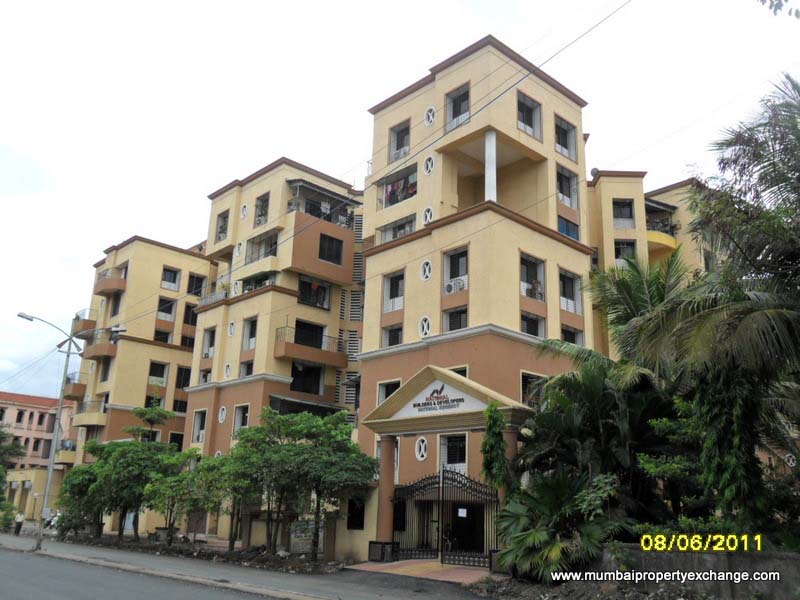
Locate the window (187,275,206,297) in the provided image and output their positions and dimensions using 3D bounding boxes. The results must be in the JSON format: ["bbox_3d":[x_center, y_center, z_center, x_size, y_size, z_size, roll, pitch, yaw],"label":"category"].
[{"bbox_3d":[-19.093,-1.369,69.385,1.750,2.090,0.300,17,-22,-40],"label":"window"}]

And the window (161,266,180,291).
[{"bbox_3d":[-19.963,-1.816,64.286,0.350,2.002,1.731,-13,-22,40],"label":"window"}]

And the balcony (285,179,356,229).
[{"bbox_3d":[-5.479,-6.251,51.085,5.050,2.800,1.900,17,-22,-40],"label":"balcony"}]

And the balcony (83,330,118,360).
[{"bbox_3d":[-26.323,4.151,64.663,1.600,2.100,4.200,17,-23,-40],"label":"balcony"}]

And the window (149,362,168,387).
[{"bbox_3d":[-21.253,6.526,65.189,1.770,2.080,0.300,17,-22,-40],"label":"window"}]

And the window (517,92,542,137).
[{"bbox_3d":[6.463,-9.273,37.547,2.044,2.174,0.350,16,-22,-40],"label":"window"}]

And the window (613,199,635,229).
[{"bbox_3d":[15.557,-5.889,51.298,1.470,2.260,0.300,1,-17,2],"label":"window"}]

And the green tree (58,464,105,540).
[{"bbox_3d":[-20.977,13.139,48.592,2.923,4.823,2.923,8,-18,-21],"label":"green tree"}]

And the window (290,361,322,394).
[{"bbox_3d":[-6.223,5.255,49.315,2.490,1.950,0.300,17,-22,-40],"label":"window"}]

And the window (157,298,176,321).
[{"bbox_3d":[-21.164,0.892,67.079,1.650,2.000,0.300,18,-24,-40],"label":"window"}]

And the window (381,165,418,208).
[{"bbox_3d":[-0.059,-6.198,40.958,0.300,1.800,3.000,17,-22,-40],"label":"window"}]

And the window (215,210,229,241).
[{"bbox_3d":[-12.451,-5.164,52.509,0.350,2.112,1.600,16,-22,-40],"label":"window"}]

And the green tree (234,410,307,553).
[{"bbox_3d":[-6.134,8.524,35.100,3.376,6.557,3.376,4,-17,-9],"label":"green tree"}]

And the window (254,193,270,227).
[{"bbox_3d":[-9.590,-6.309,52.041,0.300,2.300,1.700,18,-24,-40],"label":"window"}]

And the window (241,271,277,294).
[{"bbox_3d":[-9.365,-1.213,49.985,0.300,1.150,3.700,18,-24,-40],"label":"window"}]

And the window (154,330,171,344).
[{"bbox_3d":[-21.185,3.352,66.110,1.570,0.950,0.300,17,-22,-40],"label":"window"}]

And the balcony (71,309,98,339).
[{"bbox_3d":[-29.110,2.110,68.351,1.200,2.200,2.500,18,-24,-40],"label":"balcony"}]

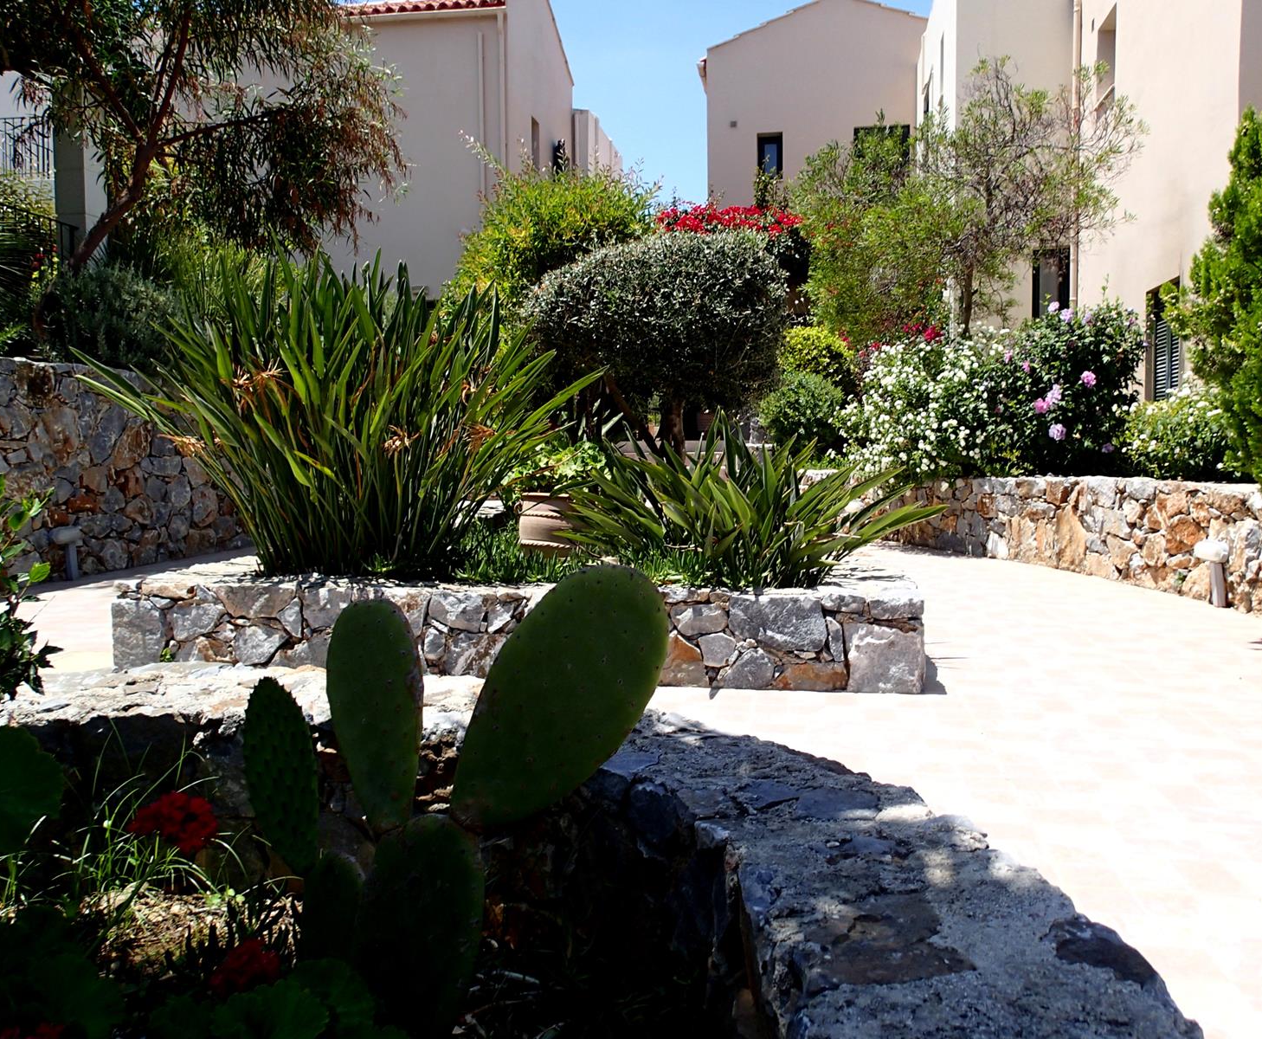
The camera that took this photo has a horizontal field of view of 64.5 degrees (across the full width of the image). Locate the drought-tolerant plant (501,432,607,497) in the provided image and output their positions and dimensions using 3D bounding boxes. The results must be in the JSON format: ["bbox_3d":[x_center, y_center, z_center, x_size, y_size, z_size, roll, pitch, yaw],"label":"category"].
[{"bbox_3d":[-0.437,-0.322,5.900,0.620,0.400,0.580,0,4,0],"label":"drought-tolerant plant"}]

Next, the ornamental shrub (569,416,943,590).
[{"bbox_3d":[0.656,-0.099,5.250,1.900,0.860,1.600,0,4,0],"label":"ornamental shrub"}]

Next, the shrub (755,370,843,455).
[{"bbox_3d":[2.010,-1.206,11.800,1.080,1.100,1.050,0,4,0],"label":"shrub"}]

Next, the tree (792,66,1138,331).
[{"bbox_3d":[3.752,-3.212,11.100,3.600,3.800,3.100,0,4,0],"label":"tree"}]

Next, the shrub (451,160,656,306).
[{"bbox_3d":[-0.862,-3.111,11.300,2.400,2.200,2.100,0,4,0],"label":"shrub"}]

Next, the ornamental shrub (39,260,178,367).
[{"bbox_3d":[-4.671,-1.846,9.100,1.300,1.020,1.150,0,4,0],"label":"ornamental shrub"}]

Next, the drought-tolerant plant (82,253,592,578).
[{"bbox_3d":[-1.568,-0.574,5.500,2.500,1.720,2.000,0,4,0],"label":"drought-tolerant plant"}]

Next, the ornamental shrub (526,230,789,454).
[{"bbox_3d":[0.246,-1.424,9.300,2.400,2.500,2.200,0,4,0],"label":"ornamental shrub"}]

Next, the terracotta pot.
[{"bbox_3d":[-0.469,0.041,5.900,0.410,0.400,0.410,0,4,0],"label":"terracotta pot"}]

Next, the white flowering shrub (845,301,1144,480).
[{"bbox_3d":[3.597,-1.282,10.000,1.700,1.750,2.900,-2,4,-30],"label":"white flowering shrub"}]

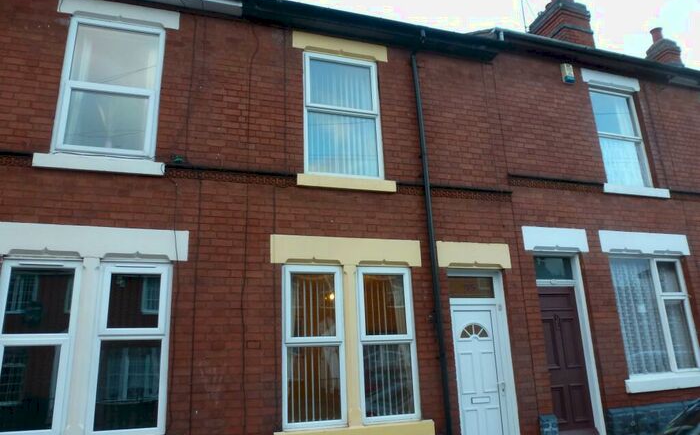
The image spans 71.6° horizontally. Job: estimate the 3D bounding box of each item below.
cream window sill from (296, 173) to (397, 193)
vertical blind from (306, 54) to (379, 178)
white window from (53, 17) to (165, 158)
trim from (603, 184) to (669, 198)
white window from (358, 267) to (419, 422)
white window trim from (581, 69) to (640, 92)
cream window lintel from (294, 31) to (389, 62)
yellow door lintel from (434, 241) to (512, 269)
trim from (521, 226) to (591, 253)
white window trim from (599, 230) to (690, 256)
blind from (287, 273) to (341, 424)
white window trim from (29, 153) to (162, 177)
[{"bbox_3d":[-0.036,-0.394,5.955,1.261,0.143,0.120,3,-16,-17],"label":"cream window sill"},{"bbox_3d":[-0.094,-1.306,6.307,1.033,1.699,0.090,3,-16,-17],"label":"vertical blind"},{"bbox_3d":[-2.681,-1.443,5.493,1.009,1.666,0.090,3,-16,-17],"label":"white window"},{"bbox_3d":[4.359,-0.387,7.428,1.276,0.150,0.120,3,-16,-17],"label":"trim"},{"bbox_3d":[0.444,1.457,5.681,0.695,1.744,0.070,3,-16,-17],"label":"white window"},{"bbox_3d":[4.263,-2.225,7.980,1.170,0.243,0.100,3,-16,-17],"label":"white window trim"},{"bbox_3d":[-0.127,-2.256,6.535,1.313,0.241,0.120,3,-16,-17],"label":"cream window lintel"},{"bbox_3d":[1.595,0.506,6.308,1.057,0.325,0.120,3,-16,-17],"label":"yellow door lintel"},{"bbox_3d":[2.846,0.327,6.797,1.068,0.331,0.120,3,-16,-17],"label":"trim"},{"bbox_3d":[4.391,0.404,7.275,1.669,0.311,0.120,3,-16,-17],"label":"white window trim"},{"bbox_3d":[-0.418,1.455,5.544,0.624,1.674,0.090,3,-16,-17],"label":"blind"},{"bbox_3d":[-2.633,-0.536,5.152,1.246,0.140,0.120,3,-16,-17],"label":"white window trim"}]

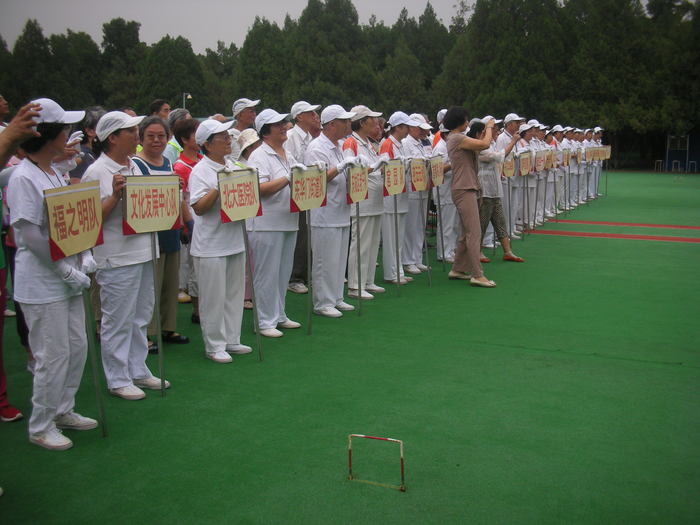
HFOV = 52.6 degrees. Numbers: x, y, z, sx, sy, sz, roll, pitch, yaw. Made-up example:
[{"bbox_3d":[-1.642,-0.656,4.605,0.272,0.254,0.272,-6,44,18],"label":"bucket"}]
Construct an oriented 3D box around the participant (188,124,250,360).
[{"bbox_3d":[-0.834,-0.138,4.615,0.360,1.545,0.470,5,11,25],"label":"participant"}]

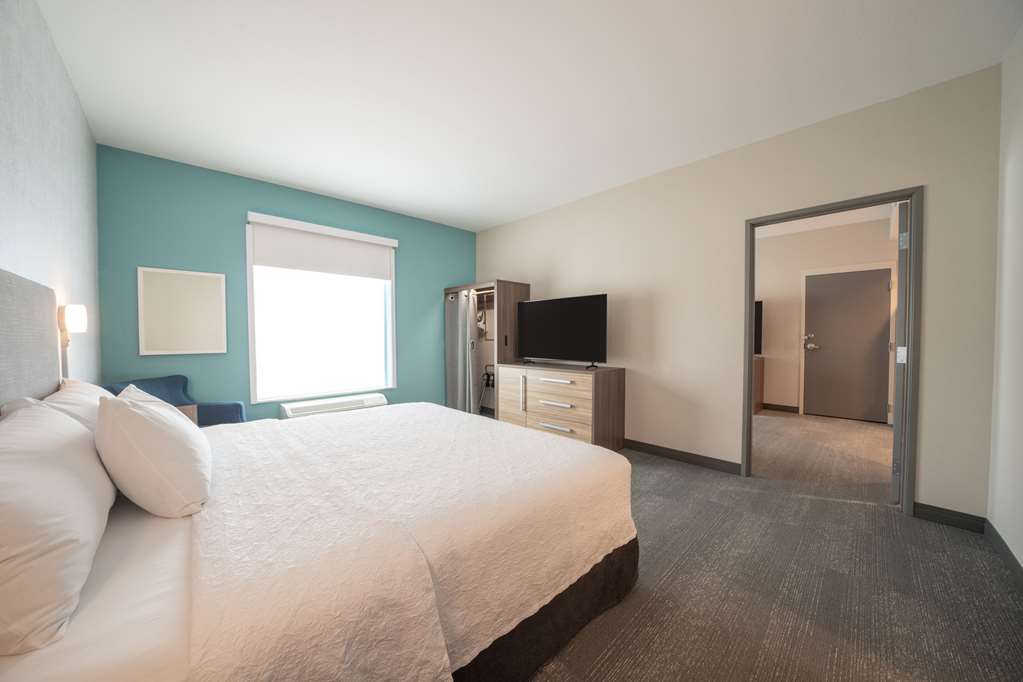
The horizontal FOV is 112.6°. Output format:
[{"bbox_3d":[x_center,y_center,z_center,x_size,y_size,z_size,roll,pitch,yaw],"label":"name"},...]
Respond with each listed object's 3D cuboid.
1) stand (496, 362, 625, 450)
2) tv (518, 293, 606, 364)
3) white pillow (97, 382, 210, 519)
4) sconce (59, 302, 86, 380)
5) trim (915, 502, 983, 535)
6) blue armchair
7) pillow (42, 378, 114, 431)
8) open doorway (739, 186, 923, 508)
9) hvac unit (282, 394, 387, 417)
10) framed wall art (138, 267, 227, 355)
[{"bbox_3d":[0.550,0.730,3.968,1.320,0.865,0.640,1,2,44],"label":"stand"},{"bbox_3d":[0.552,-0.120,4.004,1.250,0.740,0.090,1,2,44],"label":"tv"},{"bbox_3d":[-1.402,0.396,1.354,0.540,0.500,0.220,1,30,45],"label":"white pillow"},{"bbox_3d":[-2.489,0.003,1.942,0.120,0.410,0.120,-1,2,-45],"label":"sconce"},{"bbox_3d":[2.834,1.152,2.212,0.290,0.100,0.018,1,2,44],"label":"trim"},{"bbox_3d":[-2.810,0.751,2.880,0.720,0.860,0.750,0,1,-8],"label":"blue armchair"},{"bbox_3d":[-1.967,0.419,1.580,0.800,0.460,0.210,1,24,45],"label":"pillow"},{"bbox_3d":[2.431,0.077,2.680,1.000,2.210,0.160,1,2,44],"label":"open doorway"},{"bbox_3d":[-2.060,0.908,4.036,1.080,0.420,0.270,-1,2,-40],"label":"hvac unit"},{"bbox_3d":[-3.130,-0.273,3.272,0.610,0.800,0.035,-1,2,-40],"label":"framed wall art"}]

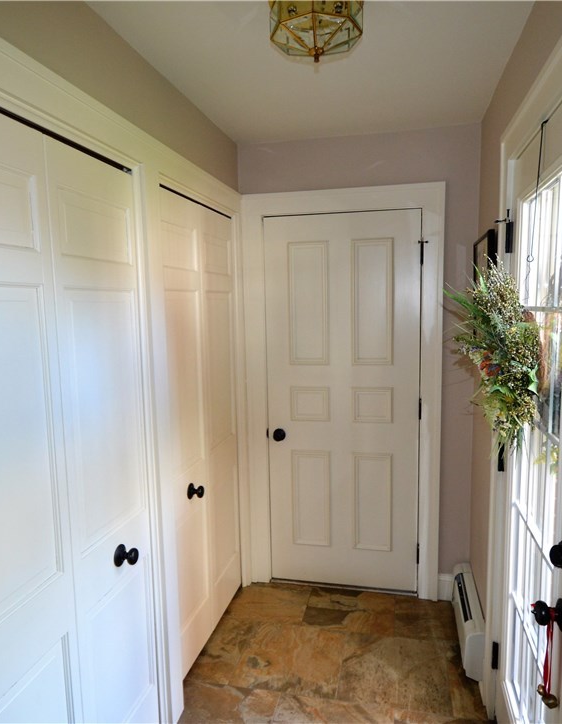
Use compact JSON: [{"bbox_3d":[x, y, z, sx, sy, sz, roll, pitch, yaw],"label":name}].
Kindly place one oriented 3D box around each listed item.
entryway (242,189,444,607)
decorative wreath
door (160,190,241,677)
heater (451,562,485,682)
[{"bbox_3d":[0.312,0.206,2.423,1.035,2.175,0.100,1,8,14],"label":"entryway"},{"bbox_3d":[0.645,-0.021,1.369,0.200,0.550,0.430,1,8,14],"label":"decorative wreath"},{"bbox_3d":[-0.344,0.316,2.114,0.040,2.010,0.745,1,8,14],"label":"door"},{"bbox_3d":[0.885,1.195,2.140,0.077,0.225,0.500,1,8,14],"label":"heater"}]

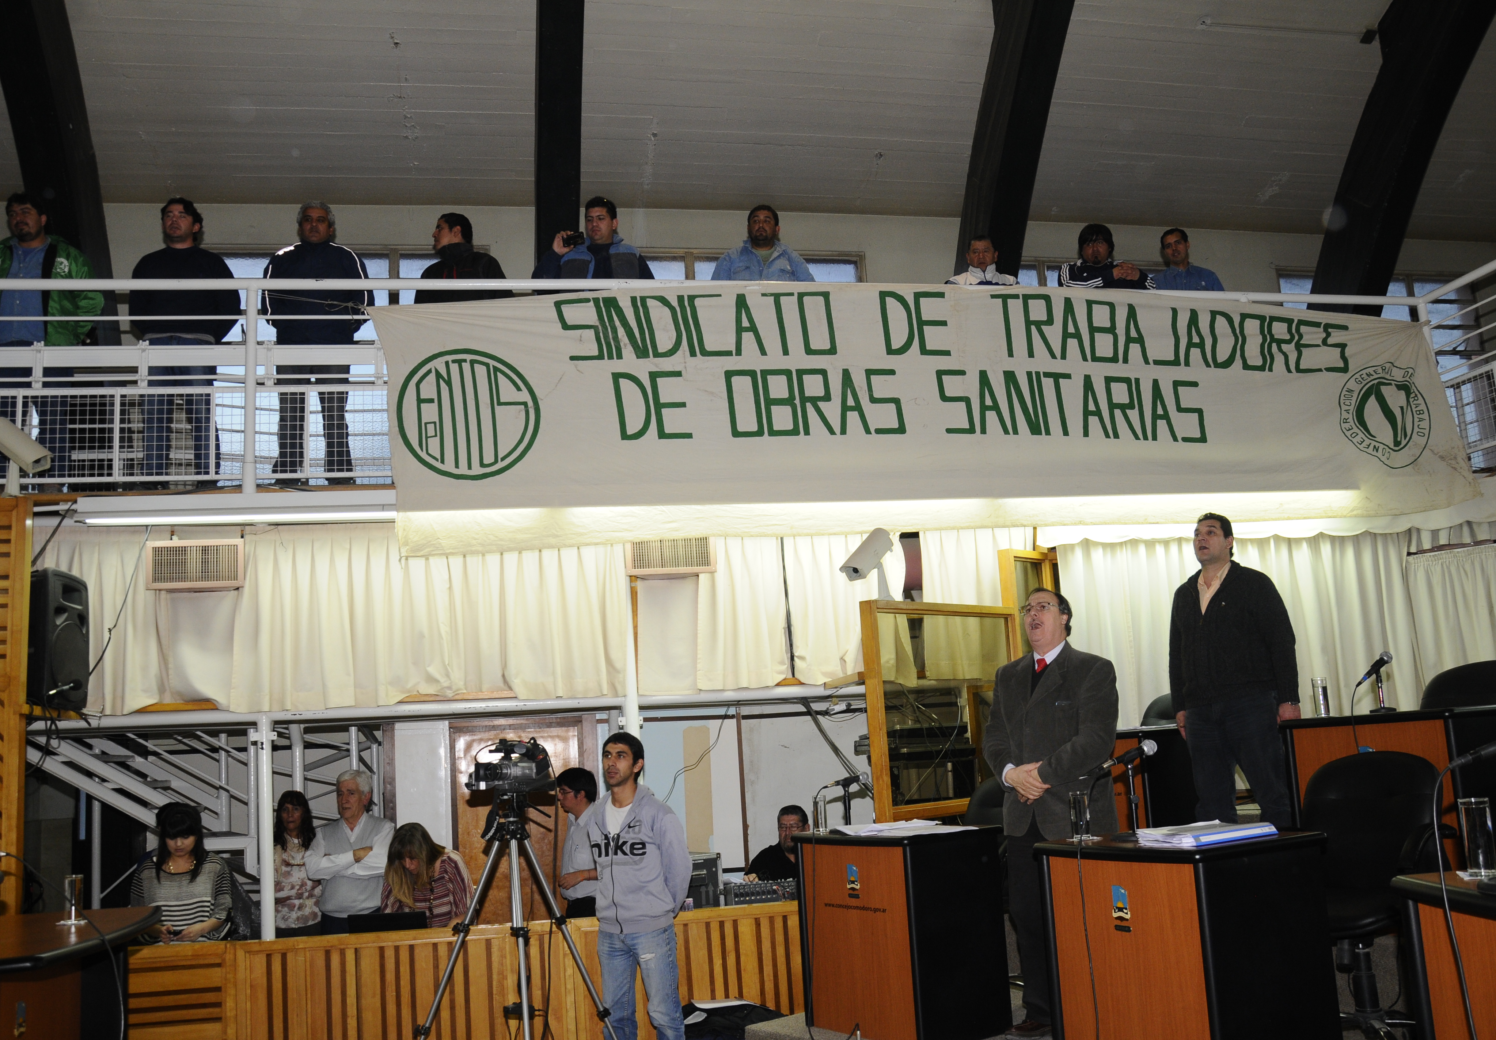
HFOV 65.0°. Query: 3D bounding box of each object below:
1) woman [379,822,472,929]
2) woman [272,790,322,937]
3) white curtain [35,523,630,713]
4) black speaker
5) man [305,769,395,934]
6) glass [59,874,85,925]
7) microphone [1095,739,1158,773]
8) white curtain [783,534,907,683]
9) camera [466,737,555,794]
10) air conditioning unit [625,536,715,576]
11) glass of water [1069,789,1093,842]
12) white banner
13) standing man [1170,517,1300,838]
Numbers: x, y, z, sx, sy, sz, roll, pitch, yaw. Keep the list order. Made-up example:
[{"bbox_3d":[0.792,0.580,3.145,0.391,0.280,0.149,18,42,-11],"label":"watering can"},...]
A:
[{"bbox_3d":[-1.528,2.085,5.554,0.480,1.270,0.620,-2,-9,-3],"label":"woman"},{"bbox_3d":[-2.307,2.153,5.985,0.430,1.520,0.330,-1,-9,-15],"label":"woman"},{"bbox_3d":[-2.097,0.476,6.065,2.961,0.974,0.130,-1,-9,-9],"label":"white curtain"},{"bbox_3d":[-3.401,0.578,5.544,0.370,0.670,0.410,-2,-9,-5],"label":"black speaker"},{"bbox_3d":[-2.060,2.178,6.164,0.520,1.680,0.350,-2,-9,-7],"label":"man"},{"bbox_3d":[-2.203,1.240,3.837,0.057,0.146,0.057,2,-11,-29],"label":"glass"},{"bbox_3d":[1.146,0.715,3.550,0.215,0.058,0.053,-17,-4,-20],"label":"microphone"},{"bbox_3d":[0.549,0.435,6.504,0.724,0.943,0.130,-1,-9,-9],"label":"white curtain"},{"bbox_3d":[-0.949,0.988,4.700,0.350,0.225,0.180,4,-12,-39],"label":"camera"},{"bbox_3d":[-0.436,0.192,6.413,0.487,0.258,0.280,-1,-9,-9],"label":"air conditioning unit"},{"bbox_3d":[1.055,0.940,3.715,0.057,0.146,0.057,-6,-10,14],"label":"glass of water"},{"bbox_3d":[1.328,-0.653,6.835,6.634,1.462,0.150,-2,-10,-12],"label":"white banner"},{"bbox_3d":[2.086,0.818,4.982,0.350,1.710,0.530,3,-12,-37],"label":"standing man"}]

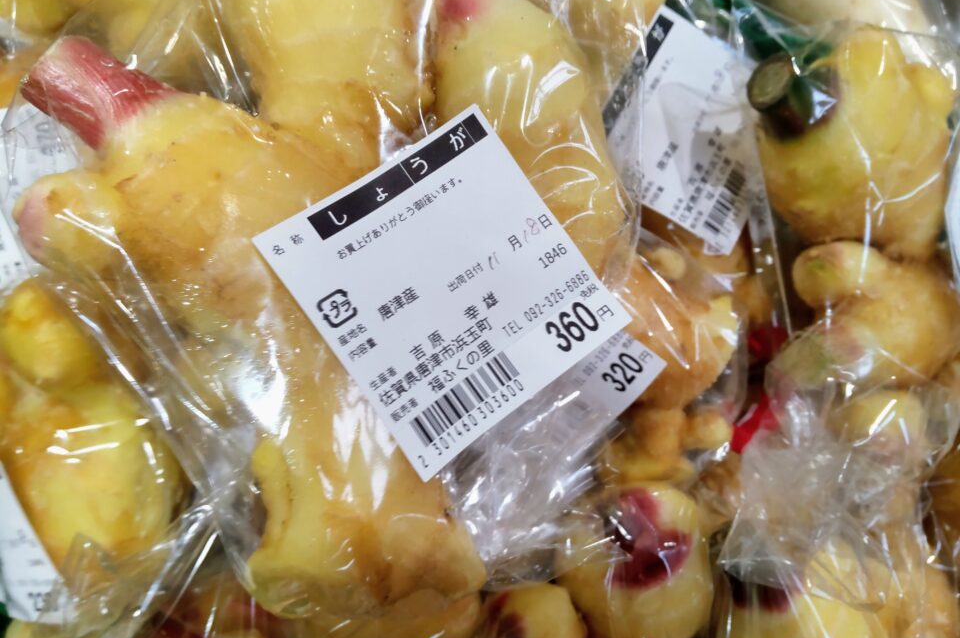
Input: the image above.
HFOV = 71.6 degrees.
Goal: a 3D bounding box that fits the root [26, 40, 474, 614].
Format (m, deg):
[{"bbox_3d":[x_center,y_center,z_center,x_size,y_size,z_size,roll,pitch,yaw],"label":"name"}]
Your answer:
[{"bbox_3d":[-0.053,0.001,0.158,0.068,0.050,0.140,-35,88,-9],"label":"root"}]

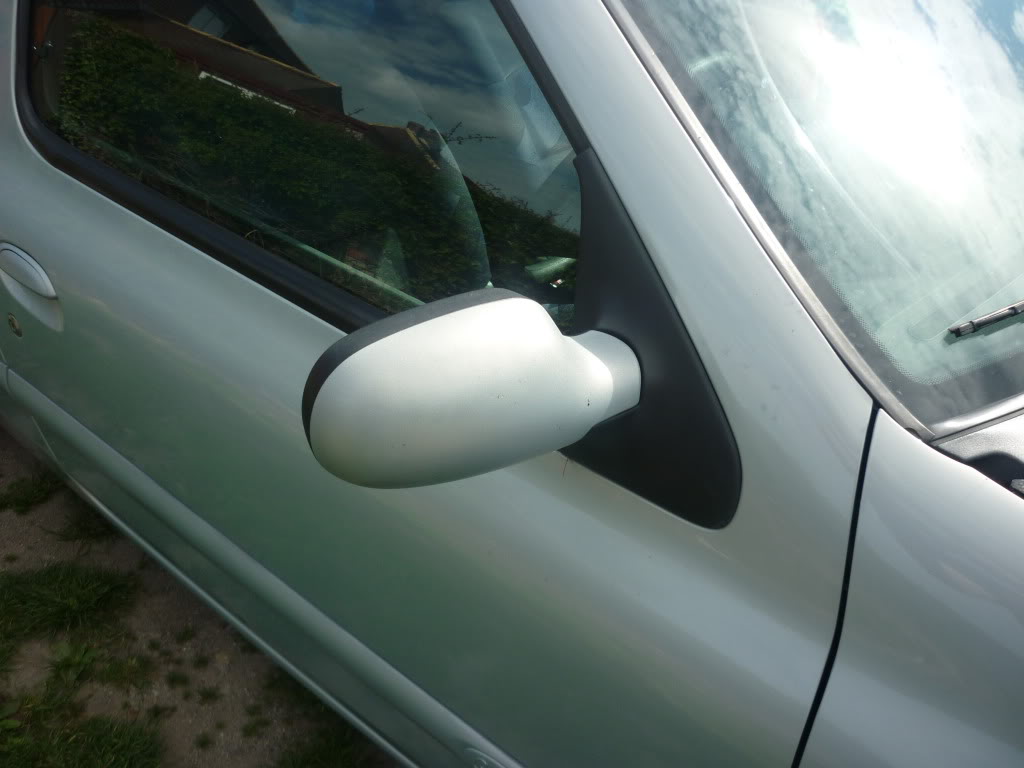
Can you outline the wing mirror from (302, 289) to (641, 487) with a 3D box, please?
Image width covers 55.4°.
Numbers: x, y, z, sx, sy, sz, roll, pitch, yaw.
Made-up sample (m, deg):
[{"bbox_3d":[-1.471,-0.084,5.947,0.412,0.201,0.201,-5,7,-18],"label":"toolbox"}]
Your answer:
[{"bbox_3d":[-0.009,0.006,0.617,0.230,0.120,0.092,-21,39,-28],"label":"wing mirror"}]

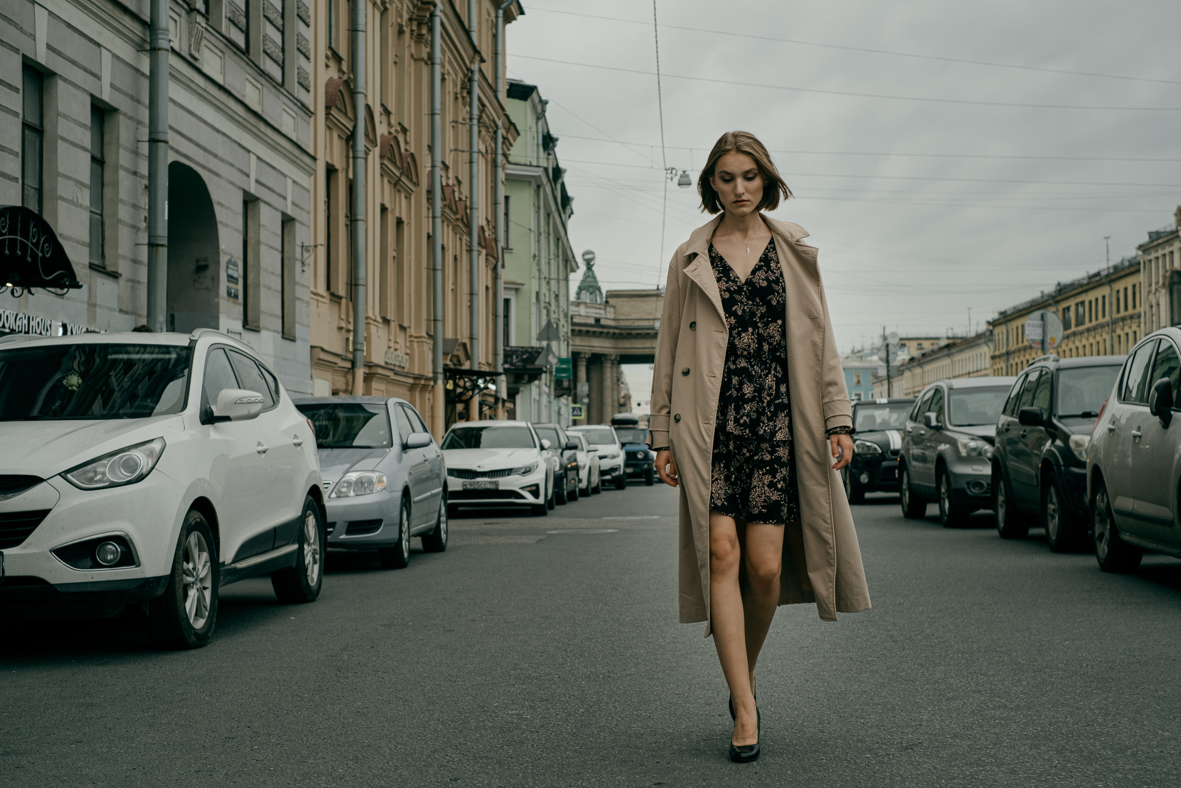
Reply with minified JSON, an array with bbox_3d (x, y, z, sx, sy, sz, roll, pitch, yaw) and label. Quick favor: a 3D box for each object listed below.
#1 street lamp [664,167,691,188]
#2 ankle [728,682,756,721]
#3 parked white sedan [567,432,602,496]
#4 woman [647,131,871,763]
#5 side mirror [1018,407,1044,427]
[{"bbox_3d":[2.380,-5.850,47.000,0.660,0.550,0.420,0,-2,3],"label":"street lamp"},{"bbox_3d":[0.432,0.877,4.960,0.075,0.115,0.100,0,-2,4],"label":"ankle"},{"bbox_3d":[-0.740,1.510,38.900,1.760,1.450,4.500,0,-2,5],"label":"parked white sedan"},{"bbox_3d":[0.485,0.115,4.980,0.640,1.750,0.620,0,-2,5],"label":"woman"},{"bbox_3d":[3.890,0.200,15.400,0.205,0.175,0.140,0,-2,6],"label":"side mirror"}]

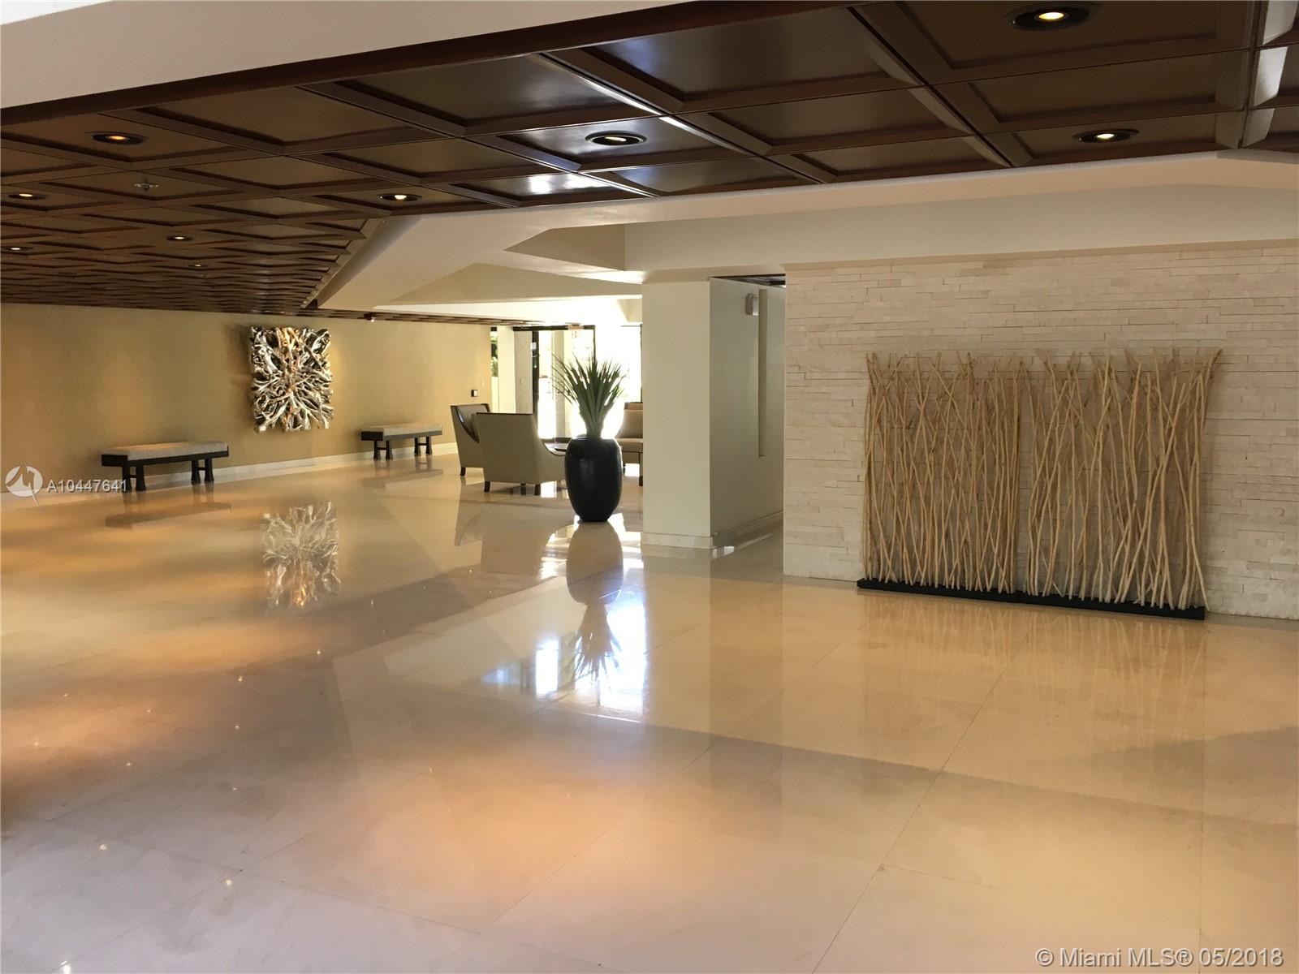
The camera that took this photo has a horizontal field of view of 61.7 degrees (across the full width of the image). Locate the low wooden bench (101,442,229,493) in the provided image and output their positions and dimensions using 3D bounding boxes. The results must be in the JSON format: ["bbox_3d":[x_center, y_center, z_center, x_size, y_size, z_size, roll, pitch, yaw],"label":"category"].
[{"bbox_3d":[-5.978,-0.251,13.539,0.442,0.501,1.469,3,8,27],"label":"low wooden bench"}]

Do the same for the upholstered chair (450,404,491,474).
[{"bbox_3d":[-2.036,-0.634,14.721,0.924,0.943,0.799,3,8,27],"label":"upholstered chair"}]

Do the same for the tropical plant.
[{"bbox_3d":[-0.565,-0.896,10.518,0.703,0.822,0.679,-1,7,-3],"label":"tropical plant"}]

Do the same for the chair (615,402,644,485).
[{"bbox_3d":[0.029,-0.600,14.339,0.806,0.948,0.853,3,8,27],"label":"chair"}]

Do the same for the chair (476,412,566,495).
[{"bbox_3d":[-1.450,-0.425,12.951,0.799,0.943,0.932,3,8,27],"label":"chair"}]

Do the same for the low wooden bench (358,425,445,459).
[{"bbox_3d":[-3.937,-0.723,17.440,0.442,0.495,1.469,3,8,27],"label":"low wooden bench"}]

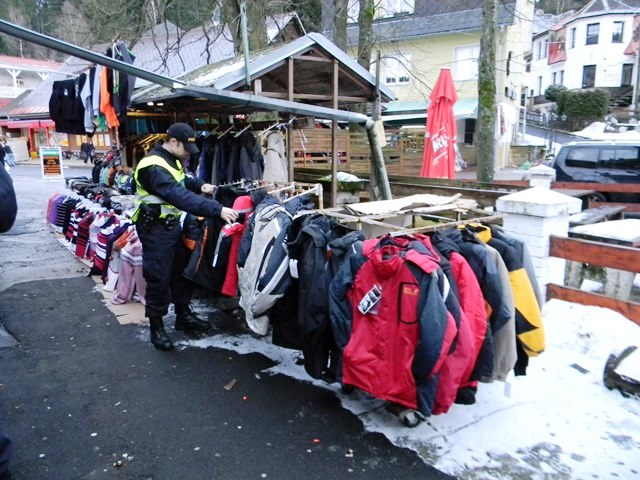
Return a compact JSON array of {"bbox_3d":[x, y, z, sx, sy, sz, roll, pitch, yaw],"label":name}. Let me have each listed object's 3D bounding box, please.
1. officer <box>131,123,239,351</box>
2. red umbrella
[{"bbox_3d":[-1.090,-0.055,4.270,0.800,1.800,0.600,2,11,8],"label":"officer"},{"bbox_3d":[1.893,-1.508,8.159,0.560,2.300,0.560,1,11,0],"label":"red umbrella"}]

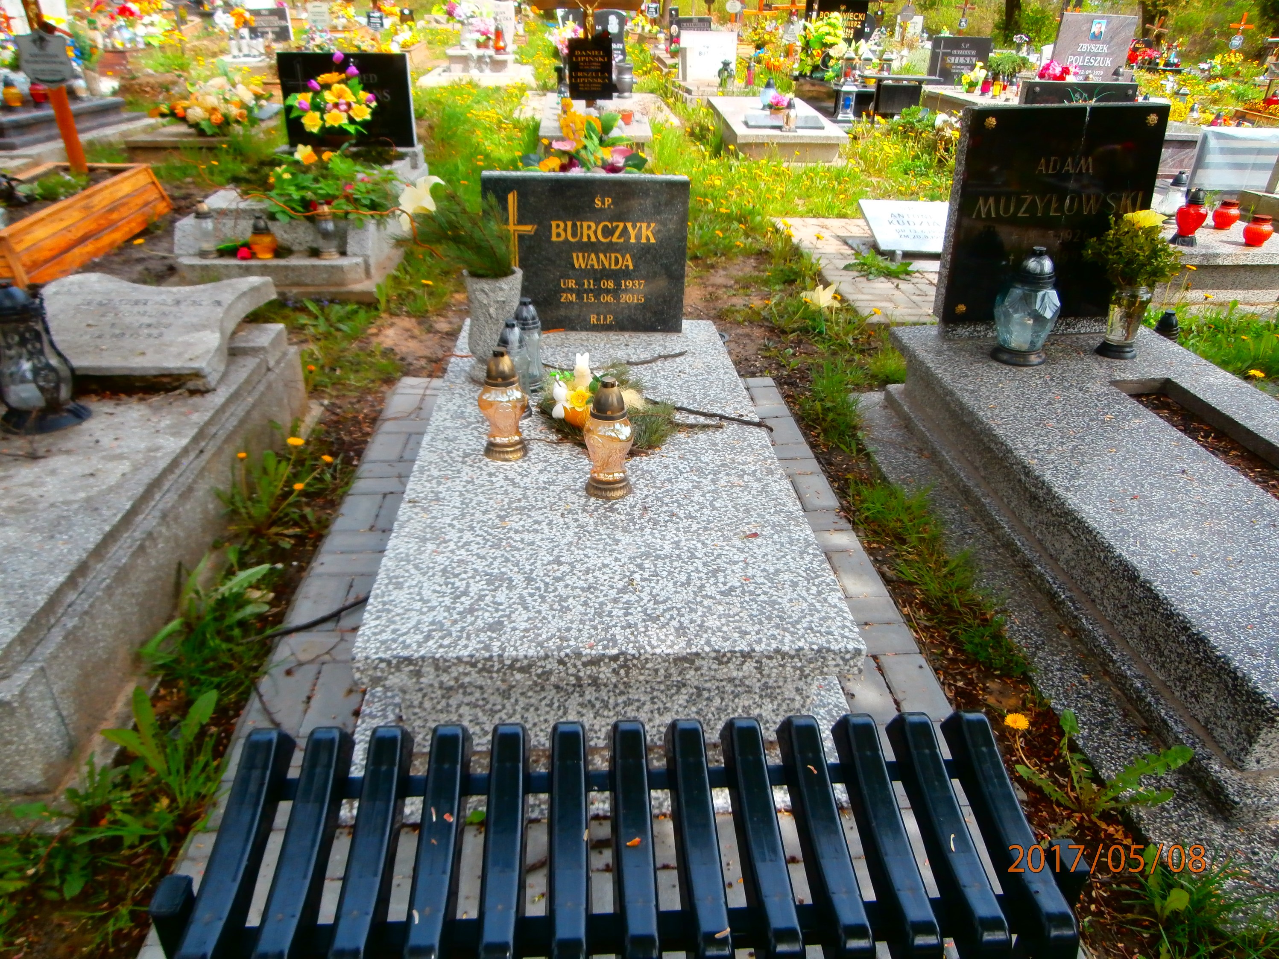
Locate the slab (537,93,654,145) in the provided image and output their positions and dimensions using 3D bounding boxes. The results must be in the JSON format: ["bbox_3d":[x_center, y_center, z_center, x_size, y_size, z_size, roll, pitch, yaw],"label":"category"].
[{"bbox_3d":[-0.340,-2.807,6.871,0.796,0.070,1.670,0,33,-3],"label":"slab"}]

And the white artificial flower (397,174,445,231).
[{"bbox_3d":[-0.545,-0.694,2.218,0.111,0.124,0.089,9,28,14],"label":"white artificial flower"}]

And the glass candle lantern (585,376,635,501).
[{"bbox_3d":[-0.064,-0.091,1.846,0.103,0.252,0.103,0,28,-4],"label":"glass candle lantern"}]

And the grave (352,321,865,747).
[{"bbox_3d":[-0.104,-0.006,2.244,0.814,0.270,1.746,0,28,-4],"label":"grave"}]

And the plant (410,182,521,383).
[{"bbox_3d":[-0.441,-0.507,2.317,0.271,0.492,0.219,0,27,-4],"label":"plant"}]

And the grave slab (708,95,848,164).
[{"bbox_3d":[1.212,-3.254,8.231,0.930,0.235,1.978,0,31,-4],"label":"grave slab"}]

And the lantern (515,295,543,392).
[{"bbox_3d":[-0.289,-0.352,2.302,0.074,0.242,0.074,0,27,-4],"label":"lantern"}]

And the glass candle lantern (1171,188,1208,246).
[{"bbox_3d":[2.522,-1.203,4.059,0.120,0.245,0.120,0,28,-4],"label":"glass candle lantern"}]

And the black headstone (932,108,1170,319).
[{"bbox_3d":[1.340,-0.832,2.902,0.726,0.710,0.065,-5,22,-14],"label":"black headstone"}]

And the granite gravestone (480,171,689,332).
[{"bbox_3d":[-0.162,-0.693,2.726,0.605,0.465,0.080,0,27,-4],"label":"granite gravestone"}]

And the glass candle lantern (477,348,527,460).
[{"bbox_3d":[-0.299,-0.171,1.948,0.105,0.245,0.105,0,27,-4],"label":"glass candle lantern"}]

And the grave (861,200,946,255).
[{"bbox_3d":[1.474,-1.345,4.747,0.497,0.036,0.513,0,46,-4],"label":"grave"}]

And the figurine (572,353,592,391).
[{"bbox_3d":[-0.141,-0.264,2.205,0.046,0.111,0.045,0,28,-4],"label":"figurine"}]

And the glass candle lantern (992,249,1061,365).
[{"bbox_3d":[1.185,-0.531,2.698,0.178,0.345,0.178,0,28,-4],"label":"glass candle lantern"}]

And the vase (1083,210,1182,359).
[{"bbox_3d":[1.501,-0.601,2.750,0.254,0.444,0.254,0,28,-4],"label":"vase"}]

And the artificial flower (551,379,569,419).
[{"bbox_3d":[-0.191,-0.194,2.127,0.043,0.095,0.043,0,27,-4],"label":"artificial flower"}]

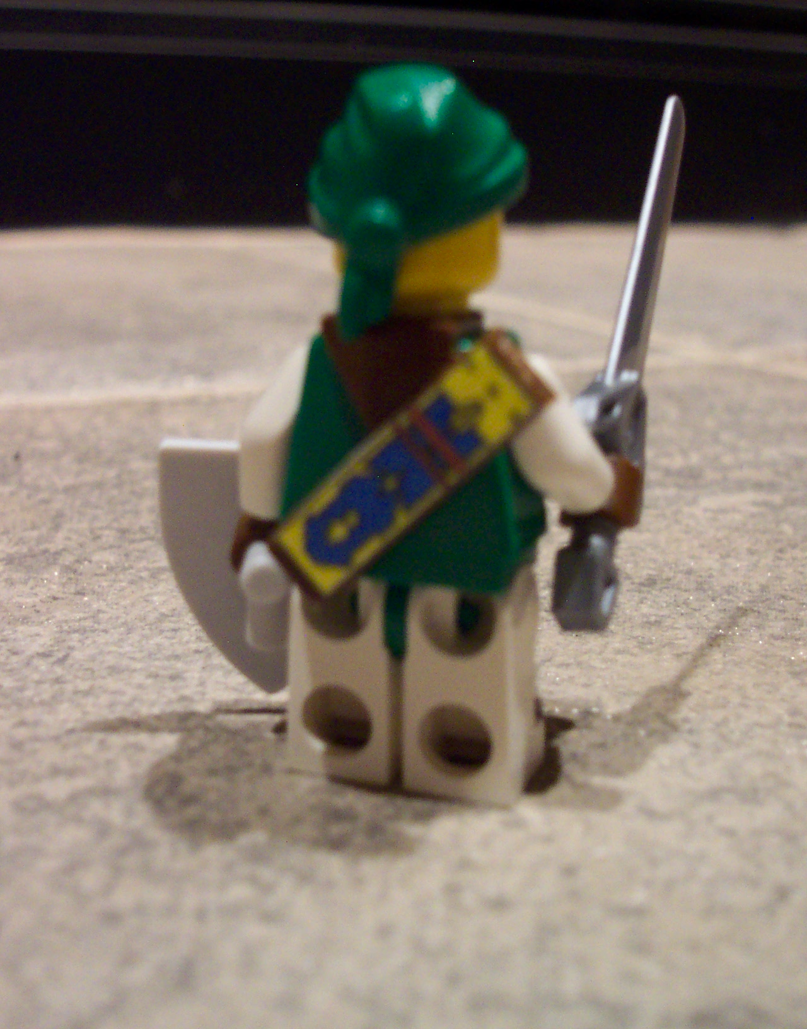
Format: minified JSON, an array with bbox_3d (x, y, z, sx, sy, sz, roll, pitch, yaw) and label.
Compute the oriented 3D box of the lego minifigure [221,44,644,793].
[{"bbox_3d":[0.001,-0.005,0.096,0.025,0.045,0.015,5,16,20],"label":"lego minifigure"}]

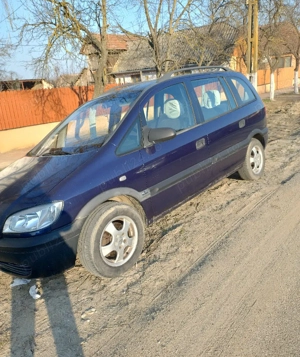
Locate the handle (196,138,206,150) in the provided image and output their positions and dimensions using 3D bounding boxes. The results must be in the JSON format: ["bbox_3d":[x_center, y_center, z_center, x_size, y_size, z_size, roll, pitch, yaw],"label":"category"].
[{"bbox_3d":[0.555,-0.378,3.176,0.045,0.088,0.155,2,18,44],"label":"handle"}]

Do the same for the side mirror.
[{"bbox_3d":[0.080,-0.385,2.617,0.240,0.175,0.180,2,18,44],"label":"side mirror"}]

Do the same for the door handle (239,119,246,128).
[{"bbox_3d":[1.222,-0.728,3.850,0.045,0.085,0.155,2,18,44],"label":"door handle"}]

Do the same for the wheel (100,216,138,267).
[{"bbox_3d":[-0.295,0.523,2.458,0.160,0.416,0.416,1,18,43],"label":"wheel"}]

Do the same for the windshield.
[{"bbox_3d":[-0.745,-0.568,3.041,1.400,0.150,1.060,2,46,44],"label":"windshield"}]

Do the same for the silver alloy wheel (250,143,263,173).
[{"bbox_3d":[1.521,-0.264,4.286,0.160,0.416,0.416,2,18,44],"label":"silver alloy wheel"}]

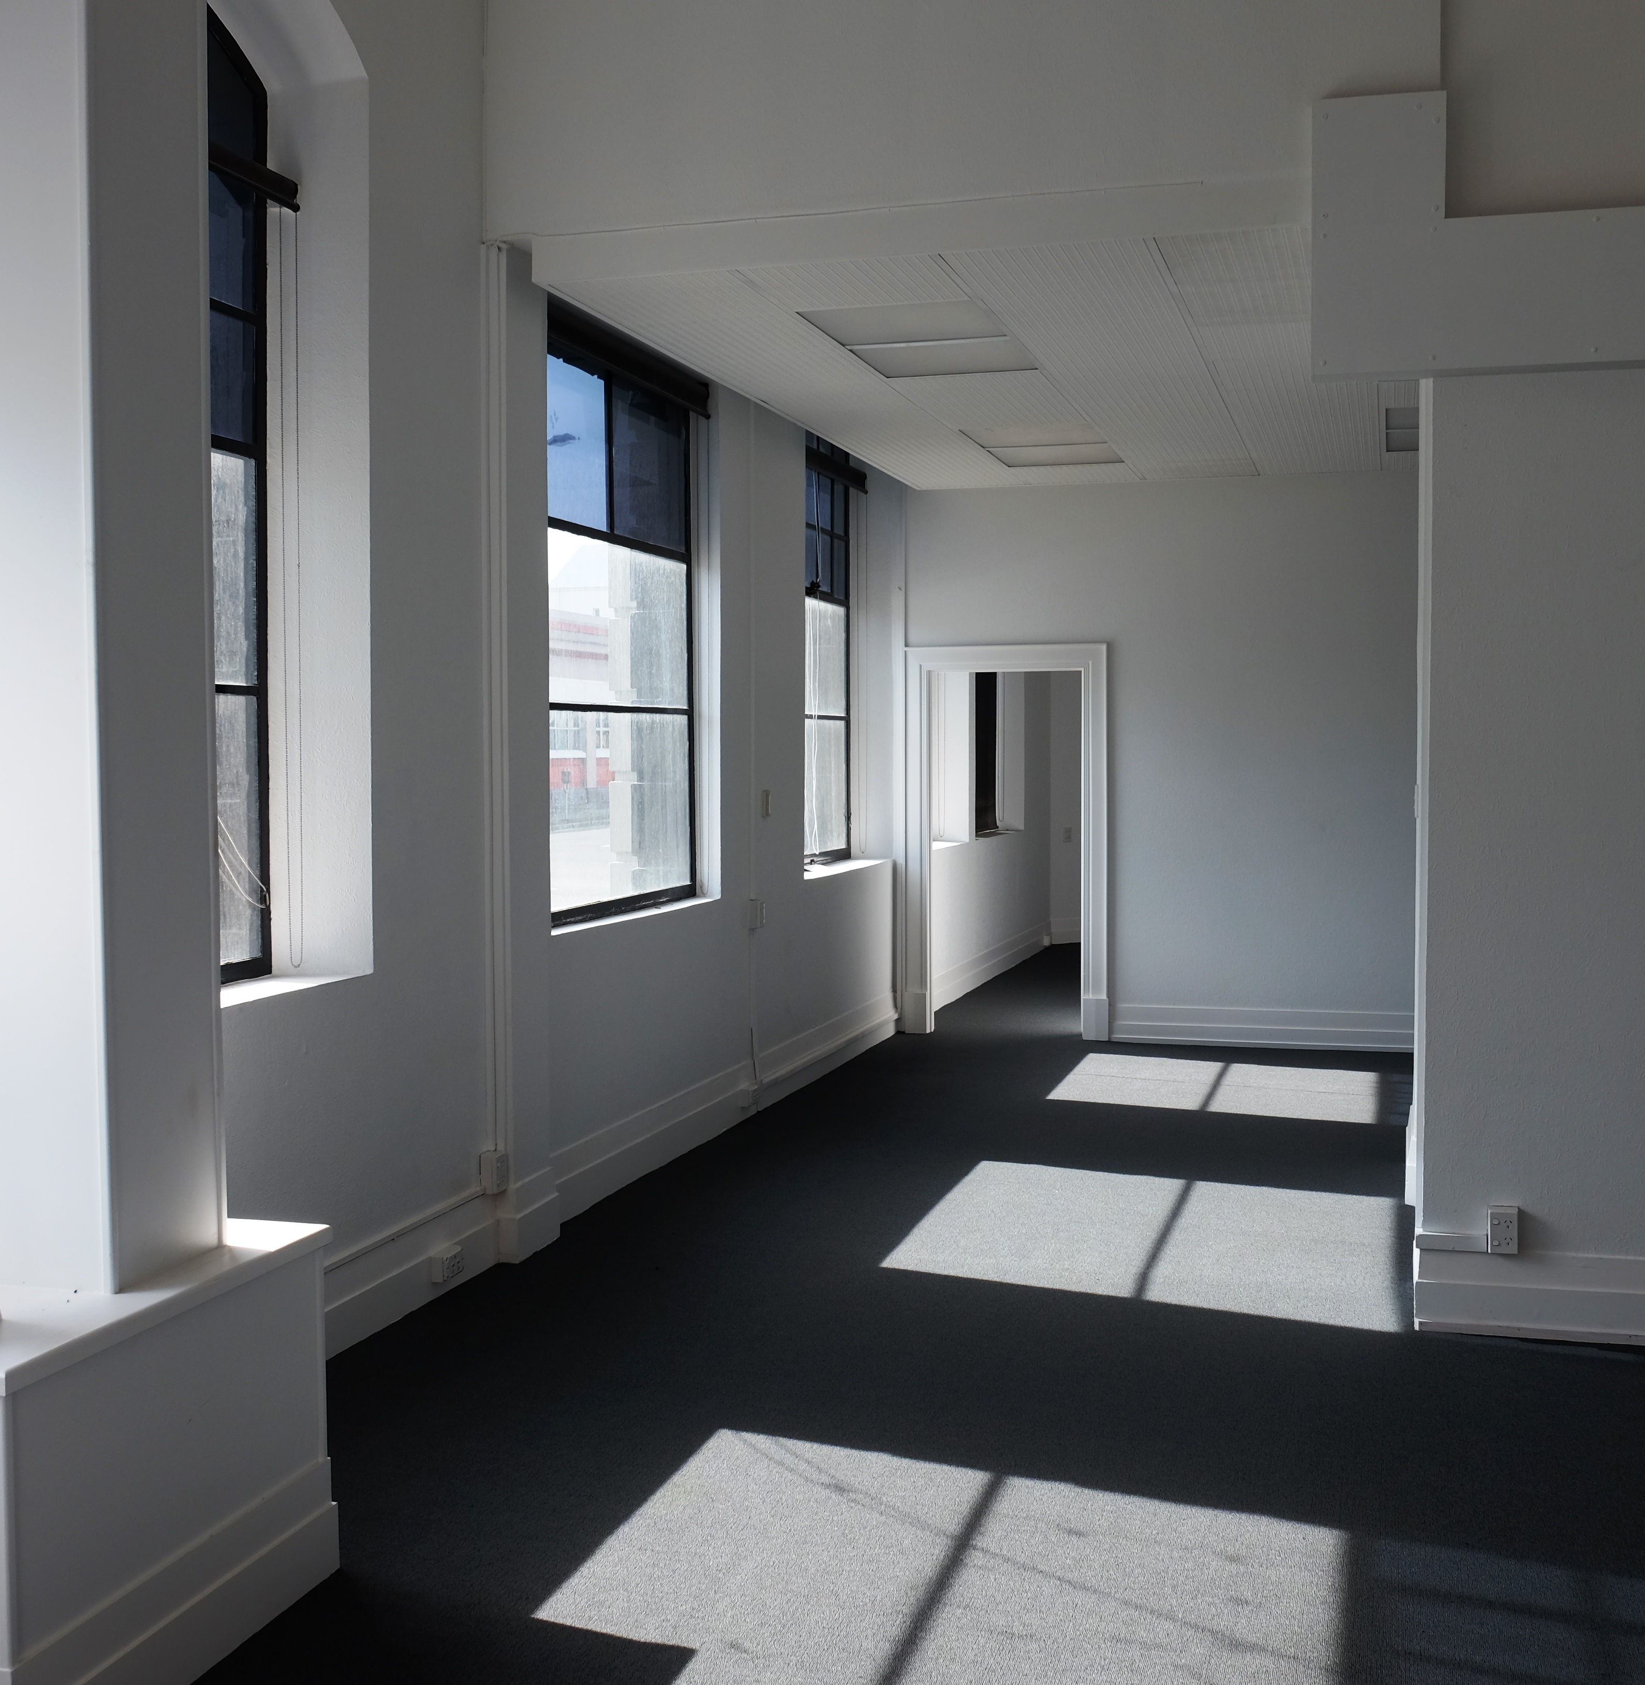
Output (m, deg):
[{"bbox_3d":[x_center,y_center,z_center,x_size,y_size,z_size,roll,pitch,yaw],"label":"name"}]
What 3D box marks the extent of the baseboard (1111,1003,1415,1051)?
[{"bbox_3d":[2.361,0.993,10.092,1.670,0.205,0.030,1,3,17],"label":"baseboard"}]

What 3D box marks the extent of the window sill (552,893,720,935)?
[{"bbox_3d":[-0.714,0.283,6.993,0.115,0.040,1.630,1,3,17],"label":"window sill"}]

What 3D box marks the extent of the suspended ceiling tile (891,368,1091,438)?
[{"bbox_3d":[0.725,-1.839,7.915,0.600,0.020,1.270,1,3,17],"label":"suspended ceiling tile"}]

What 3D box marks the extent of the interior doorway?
[{"bbox_3d":[1.030,-0.004,10.512,1.155,2.160,0.190,1,3,17],"label":"interior doorway"}]

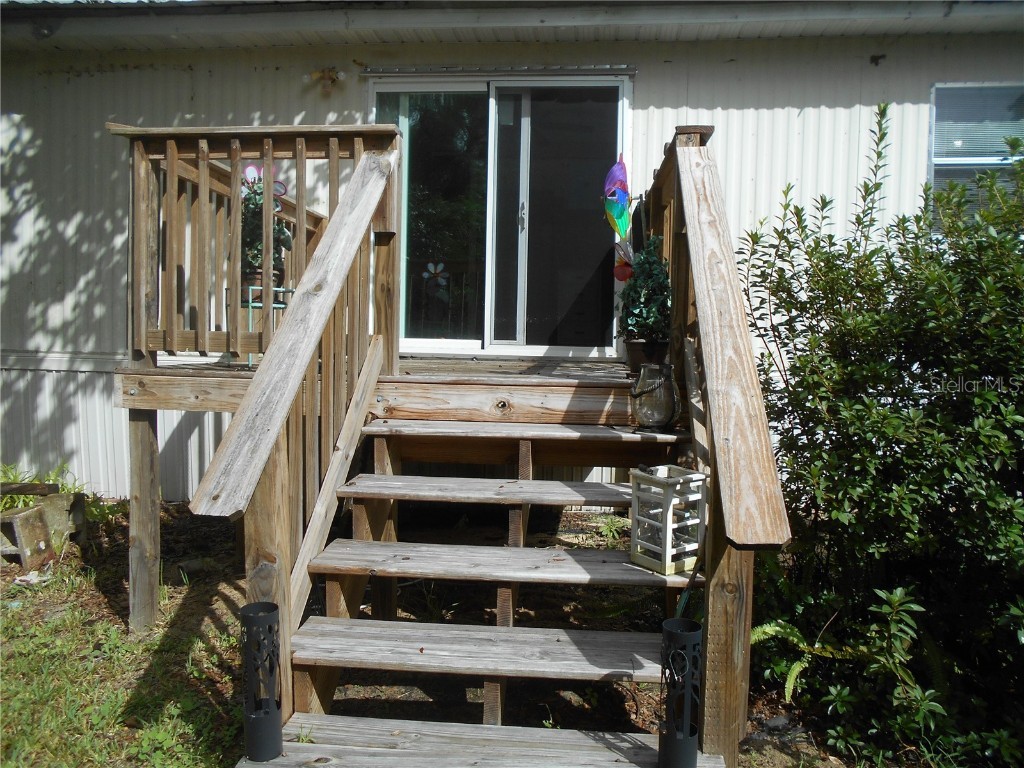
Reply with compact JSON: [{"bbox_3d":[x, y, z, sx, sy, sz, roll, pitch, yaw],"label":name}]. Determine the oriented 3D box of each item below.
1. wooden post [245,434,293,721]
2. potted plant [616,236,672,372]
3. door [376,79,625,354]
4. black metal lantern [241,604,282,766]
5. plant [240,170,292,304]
[{"bbox_3d":[-0.688,0.605,2.180,0.089,0.960,0.089,1,4,5],"label":"wooden post"},{"bbox_3d":[0.565,-0.330,3.271,0.240,0.610,0.240,1,4,5],"label":"potted plant"},{"bbox_3d":[-0.094,-1.170,5.444,1.820,1.940,0.100,1,4,5],"label":"door"},{"bbox_3d":[-0.652,0.773,2.009,0.102,0.390,0.102,1,4,5],"label":"black metal lantern"},{"bbox_3d":[-1.212,-0.707,3.732,0.260,0.630,0.260,1,4,5],"label":"plant"}]

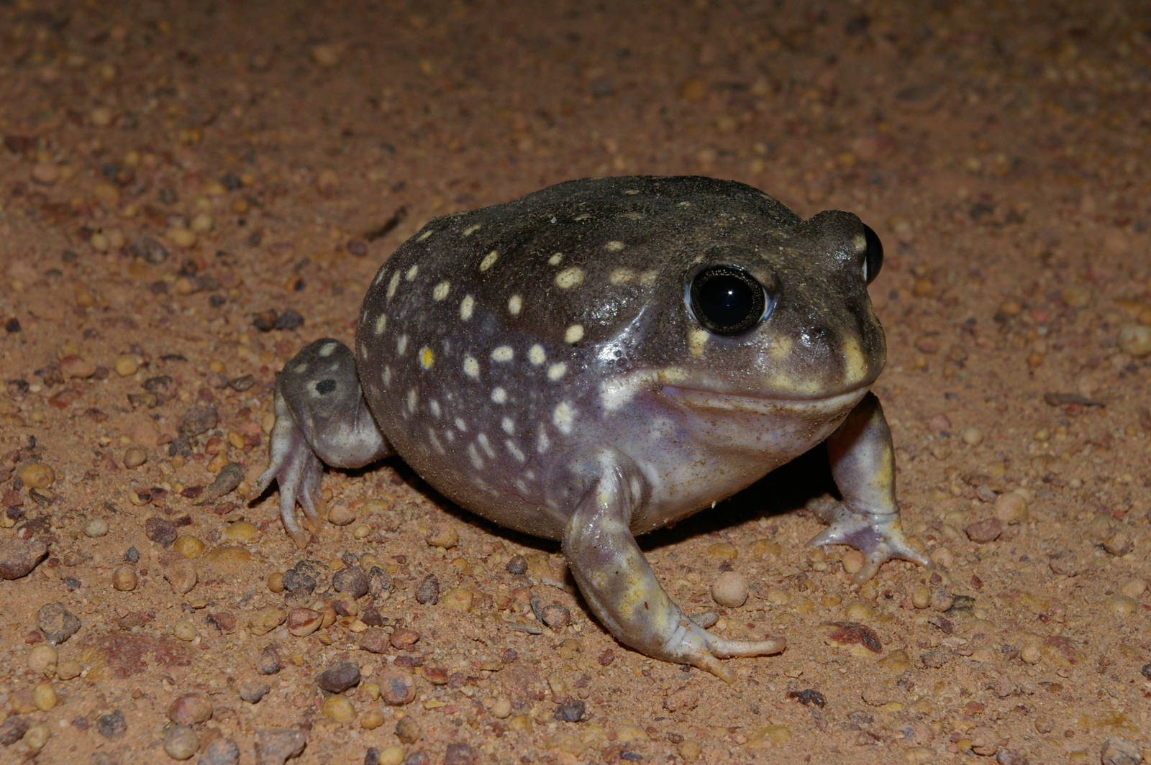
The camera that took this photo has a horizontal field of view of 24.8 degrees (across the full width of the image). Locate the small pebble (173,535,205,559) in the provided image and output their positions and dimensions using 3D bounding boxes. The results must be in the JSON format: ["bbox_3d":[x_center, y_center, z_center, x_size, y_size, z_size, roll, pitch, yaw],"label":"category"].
[{"bbox_3d":[-0.043,0.018,0.292,0.004,0.002,0.003,0,25,0],"label":"small pebble"}]

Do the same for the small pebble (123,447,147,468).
[{"bbox_3d":[-0.052,0.009,0.312,0.003,0.002,0.003,0,25,0],"label":"small pebble"}]

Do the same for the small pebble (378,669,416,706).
[{"bbox_3d":[-0.019,0.033,0.283,0.004,0.004,0.004,0,28,0],"label":"small pebble"}]

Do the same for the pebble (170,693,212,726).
[{"bbox_3d":[-0.038,0.033,0.261,0.004,0.003,0.004,0,25,0],"label":"pebble"}]

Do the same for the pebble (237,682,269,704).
[{"bbox_3d":[-0.032,0.031,0.264,0.003,0.002,0.003,0,25,0],"label":"pebble"}]

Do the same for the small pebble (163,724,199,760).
[{"bbox_3d":[-0.041,0.038,0.275,0.004,0.003,0.004,0,28,0],"label":"small pebble"}]

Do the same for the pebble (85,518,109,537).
[{"bbox_3d":[-0.054,0.016,0.296,0.003,0.002,0.002,0,25,0],"label":"pebble"}]

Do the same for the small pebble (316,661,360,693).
[{"bbox_3d":[-0.026,0.032,0.286,0.005,0.003,0.004,-9,29,-16],"label":"small pebble"}]

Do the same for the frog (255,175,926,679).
[{"bbox_3d":[0.003,-0.003,0.325,0.078,0.045,0.057,20,30,39],"label":"frog"}]

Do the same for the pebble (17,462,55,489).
[{"bbox_3d":[-0.067,0.012,0.324,0.005,0.003,0.004,0,28,0],"label":"pebble"}]

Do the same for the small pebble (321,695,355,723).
[{"bbox_3d":[-0.024,0.033,0.261,0.003,0.003,0.003,0,25,0],"label":"small pebble"}]

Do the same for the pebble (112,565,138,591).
[{"bbox_3d":[-0.049,0.021,0.285,0.003,0.003,0.003,0,25,0],"label":"pebble"}]

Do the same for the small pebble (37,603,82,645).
[{"bbox_3d":[-0.054,0.025,0.275,0.005,0.004,0.004,0,25,0],"label":"small pebble"}]

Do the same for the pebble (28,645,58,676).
[{"bbox_3d":[-0.059,0.031,0.288,0.003,0.003,0.004,0,28,0],"label":"pebble"}]

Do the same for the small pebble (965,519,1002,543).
[{"bbox_3d":[0.049,0.018,0.313,0.004,0.003,0.004,0,28,0],"label":"small pebble"}]

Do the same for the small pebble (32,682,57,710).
[{"bbox_3d":[-0.057,0.034,0.282,0.003,0.003,0.003,0,28,0],"label":"small pebble"}]

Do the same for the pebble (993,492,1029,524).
[{"bbox_3d":[0.053,0.015,0.317,0.004,0.004,0.004,0,28,0],"label":"pebble"}]

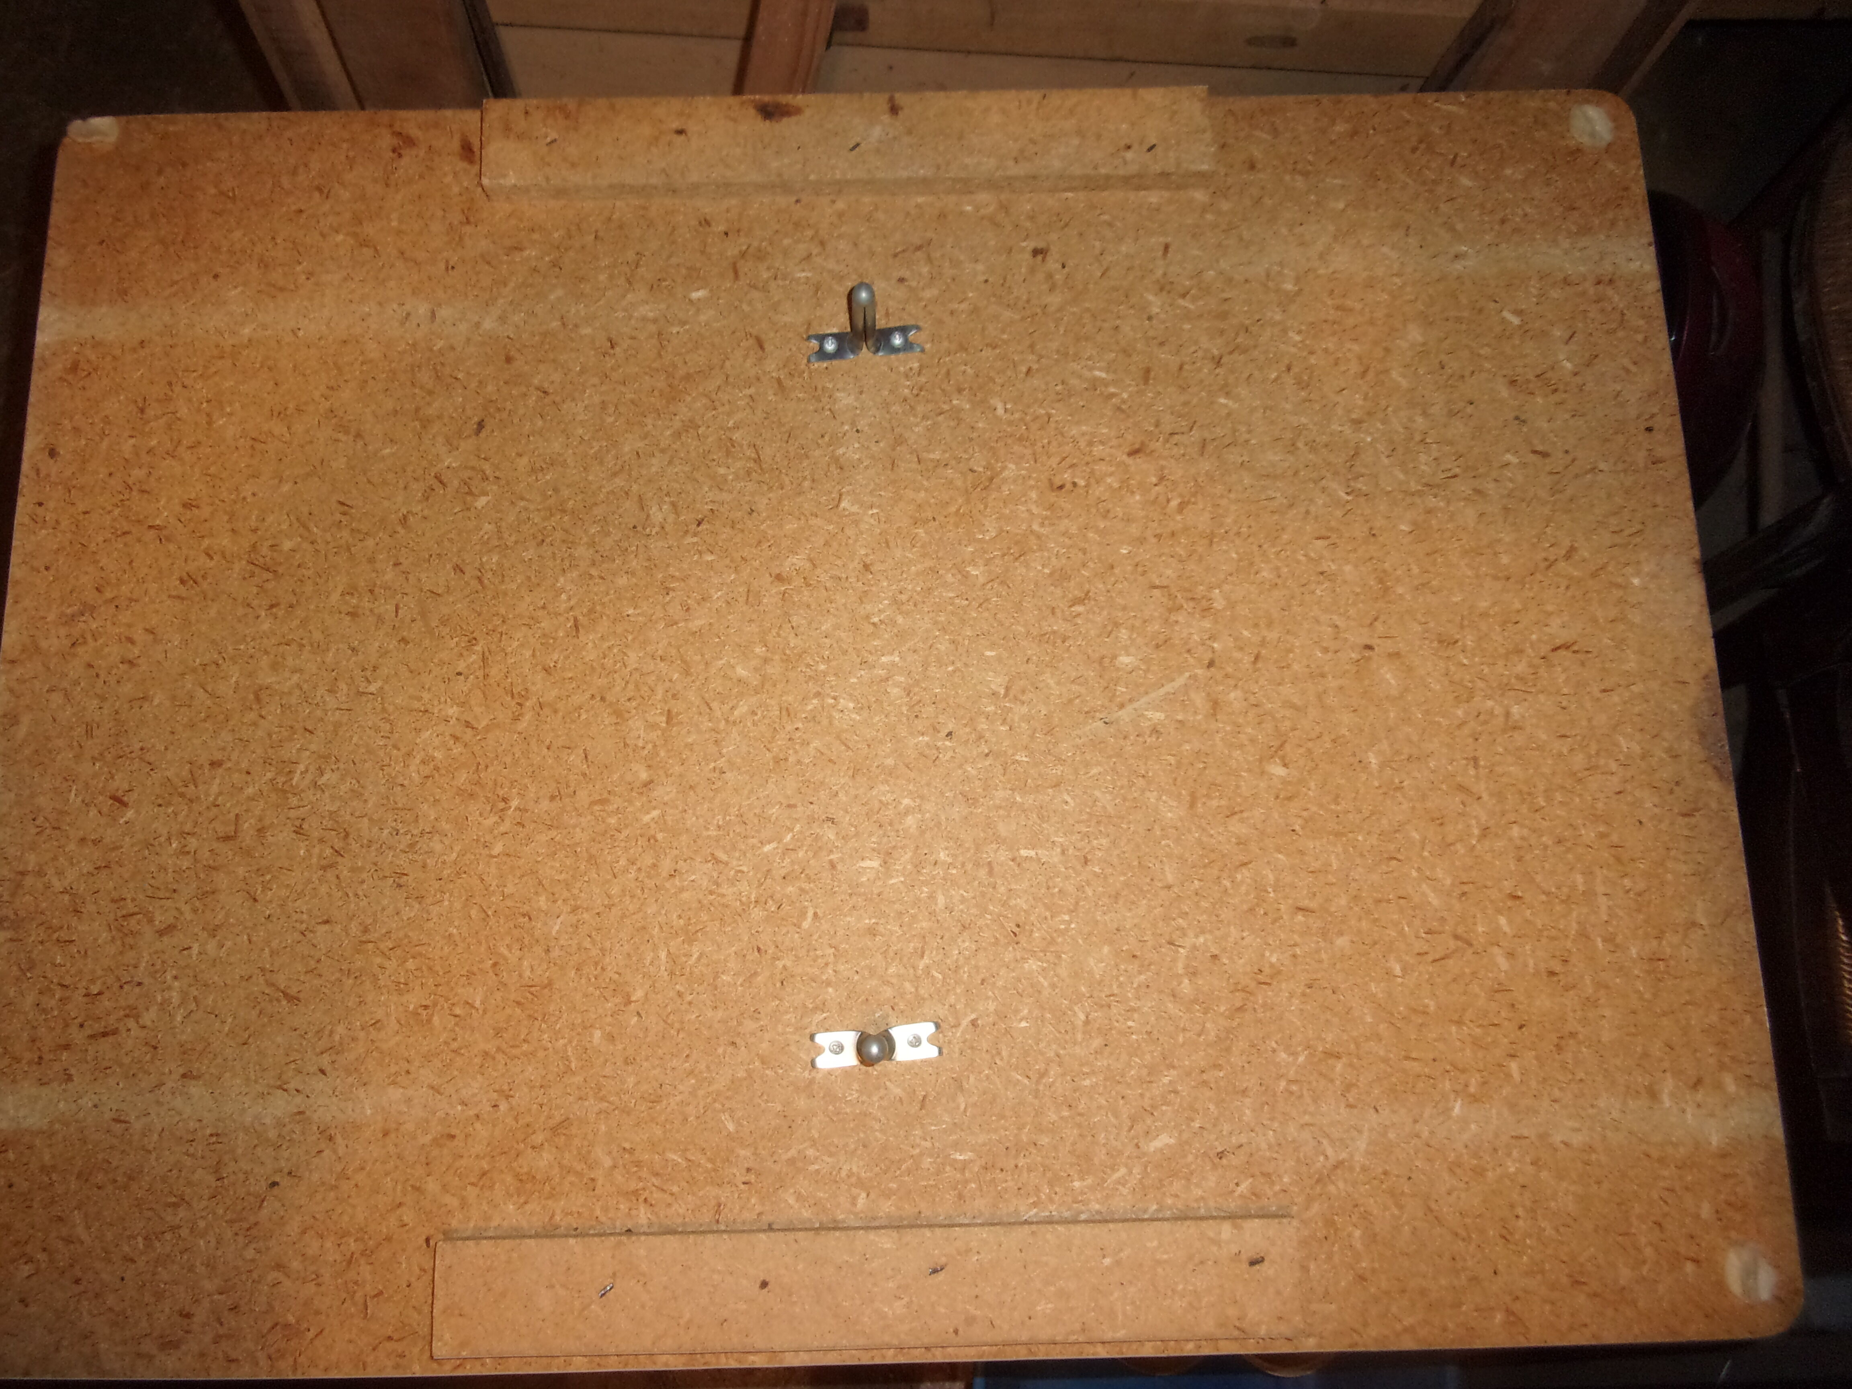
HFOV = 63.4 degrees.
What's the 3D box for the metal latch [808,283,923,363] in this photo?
[{"bbox_3d":[-0.018,-0.111,0.442,0.036,0.034,0.008,-5,77,-2],"label":"metal latch"}]

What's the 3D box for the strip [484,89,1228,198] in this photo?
[{"bbox_3d":[-0.024,-0.173,0.469,0.227,0.008,0.029,-1,77,-1],"label":"strip"}]

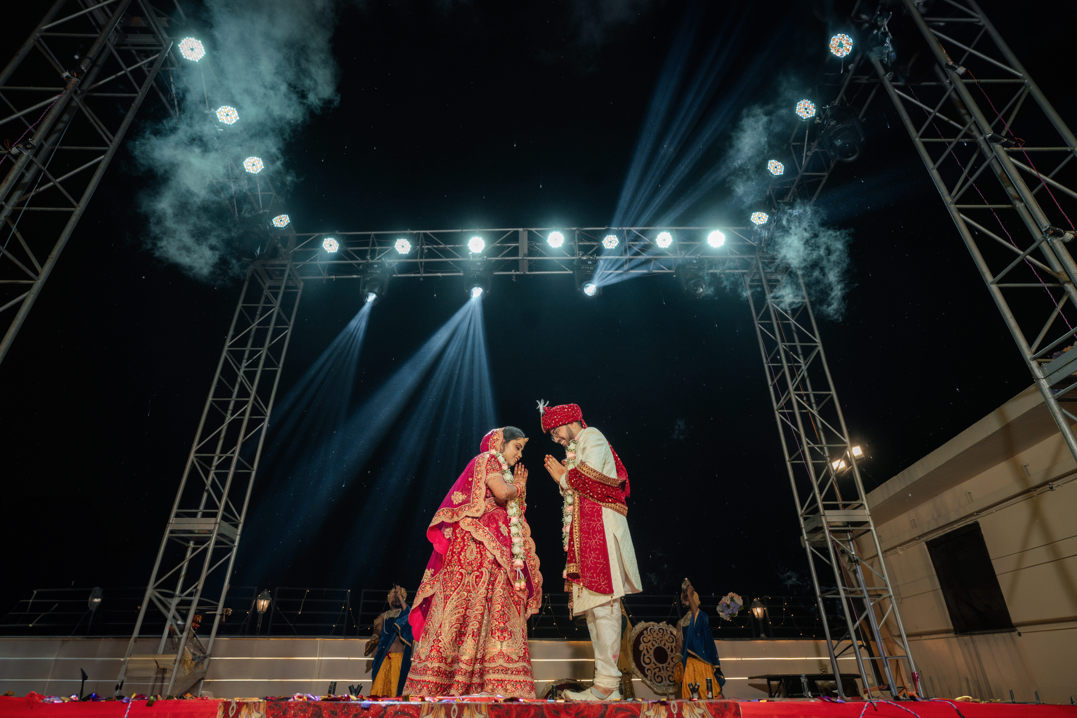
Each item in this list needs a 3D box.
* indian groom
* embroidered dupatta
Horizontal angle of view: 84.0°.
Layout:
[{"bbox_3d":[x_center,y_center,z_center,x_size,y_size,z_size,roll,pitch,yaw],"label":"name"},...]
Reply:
[{"bbox_3d":[0.305,1.034,3.560,0.560,1.740,0.520,3,-31,-5],"label":"indian groom"},{"bbox_3d":[-0.352,1.006,3.621,0.720,1.280,0.600,-8,-32,13],"label":"embroidered dupatta"}]

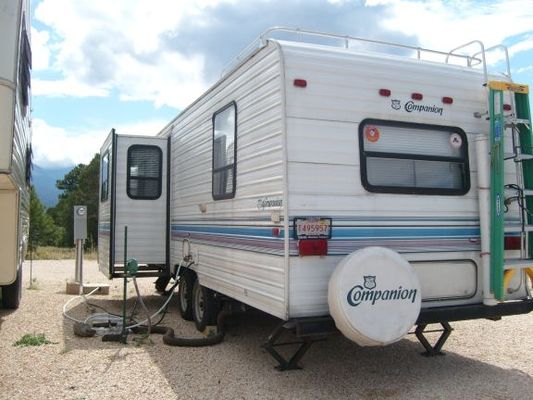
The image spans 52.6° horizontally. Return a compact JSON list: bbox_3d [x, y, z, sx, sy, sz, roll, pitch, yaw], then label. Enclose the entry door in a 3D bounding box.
[{"bbox_3d":[-1.850,0.065,7.963,0.822,2.061,0.060,1,-3,-22],"label":"entry door"}]

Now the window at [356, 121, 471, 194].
[{"bbox_3d":[1.266,-0.346,4.524,1.123,0.603,0.050,1,-3,-22],"label":"window"}]

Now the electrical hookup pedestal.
[{"bbox_3d":[-3.540,0.987,10.697,0.776,1.732,0.420,1,-3,-22],"label":"electrical hookup pedestal"}]

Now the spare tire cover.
[{"bbox_3d":[0.833,0.726,4.097,0.720,0.720,0.190,1,-3,-22],"label":"spare tire cover"}]

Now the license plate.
[{"bbox_3d":[0.363,0.217,4.136,0.318,0.160,0.020,1,-3,-22],"label":"license plate"}]

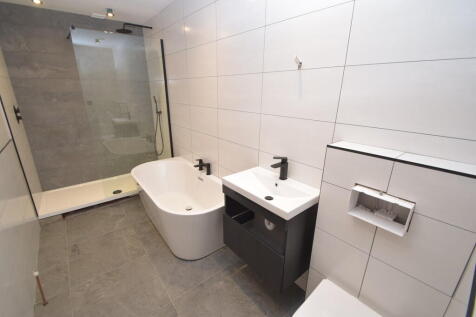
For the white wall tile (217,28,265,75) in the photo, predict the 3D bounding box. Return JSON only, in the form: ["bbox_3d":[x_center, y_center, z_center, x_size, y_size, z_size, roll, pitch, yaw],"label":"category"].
[{"bbox_3d":[0.002,-0.868,1.672,0.011,0.304,0.597,-15,25,-38],"label":"white wall tile"}]

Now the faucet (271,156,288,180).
[{"bbox_3d":[0.298,0.091,1.462,0.162,0.174,0.050,-15,25,-38],"label":"faucet"}]

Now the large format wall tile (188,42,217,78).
[{"bbox_3d":[-0.387,-1.017,2.099,0.011,0.304,0.597,-15,25,-38],"label":"large format wall tile"}]

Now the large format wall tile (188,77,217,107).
[{"bbox_3d":[-0.389,-0.730,2.198,0.011,0.304,0.597,-15,25,-38],"label":"large format wall tile"}]

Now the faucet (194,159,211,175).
[{"bbox_3d":[-0.450,0.113,2.372,0.158,0.155,0.218,-15,25,-38],"label":"faucet"}]

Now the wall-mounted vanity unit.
[{"bbox_3d":[0.227,0.475,1.532,0.383,0.601,0.601,-15,25,-38],"label":"wall-mounted vanity unit"}]

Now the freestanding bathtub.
[{"bbox_3d":[-0.682,0.521,2.344,0.765,0.590,1.540,-15,25,-38],"label":"freestanding bathtub"}]

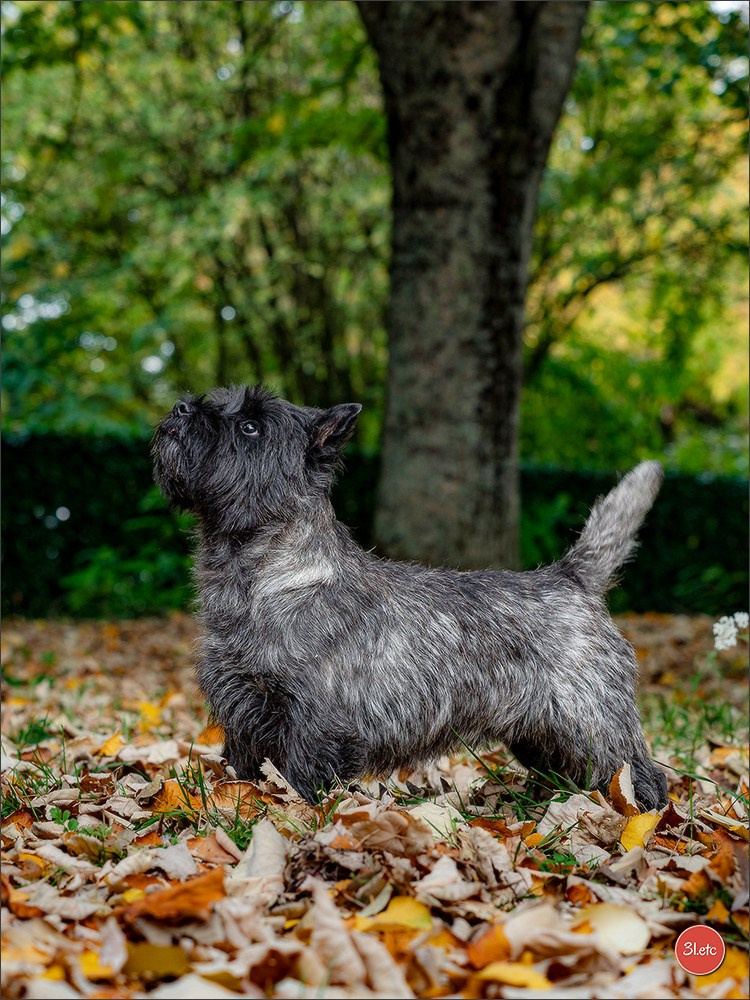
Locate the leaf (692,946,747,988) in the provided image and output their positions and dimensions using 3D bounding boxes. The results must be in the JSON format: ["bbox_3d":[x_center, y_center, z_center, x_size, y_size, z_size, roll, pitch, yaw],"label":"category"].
[{"bbox_3d":[0.236,0.321,2.380,0.042,0.029,0.038,0,0,0],"label":"leaf"}]

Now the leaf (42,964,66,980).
[{"bbox_3d":[-0.218,0.322,2.360,0.021,0.012,0.022,0,0,0],"label":"leaf"}]

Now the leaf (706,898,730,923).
[{"bbox_3d":[0.265,0.316,2.670,0.020,0.018,0.020,0,0,0],"label":"leaf"}]

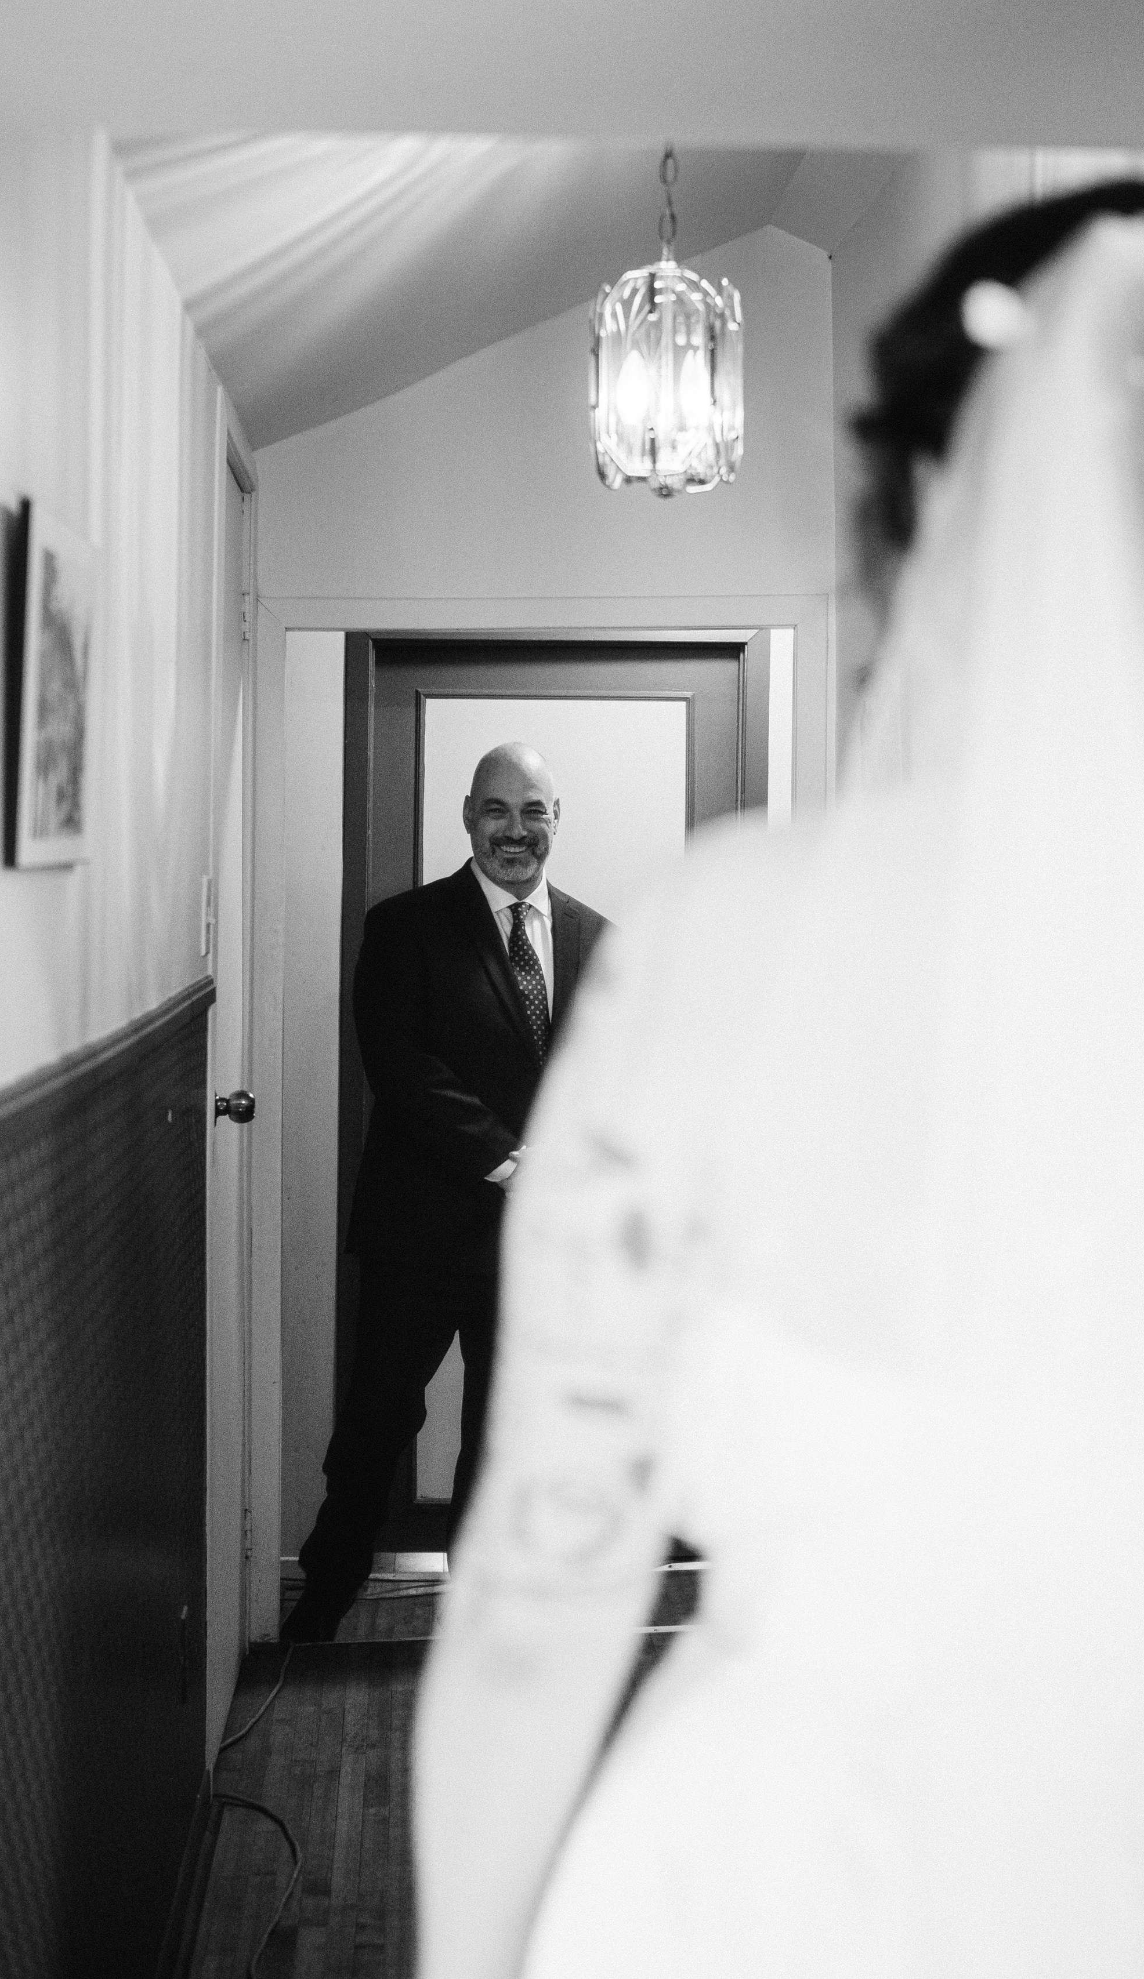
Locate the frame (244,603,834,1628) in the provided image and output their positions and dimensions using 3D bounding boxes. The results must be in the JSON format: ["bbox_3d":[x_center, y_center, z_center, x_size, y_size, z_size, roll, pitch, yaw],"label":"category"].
[{"bbox_3d":[-0.057,0.233,5.191,1.028,1.874,0.130,0,2,-3],"label":"frame"}]

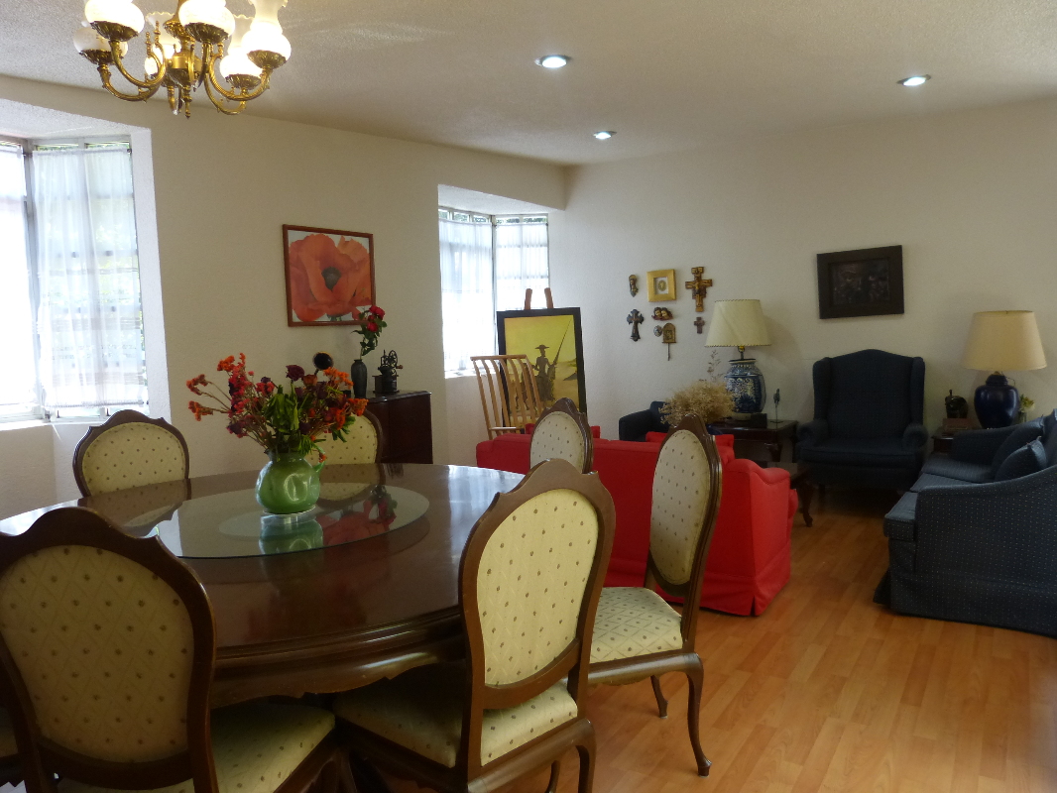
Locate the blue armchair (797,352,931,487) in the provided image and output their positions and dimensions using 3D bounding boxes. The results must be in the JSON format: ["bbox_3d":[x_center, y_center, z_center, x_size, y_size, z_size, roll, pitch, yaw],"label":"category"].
[{"bbox_3d":[2.381,0.221,5.392,0.810,1.097,0.830,1,6,27],"label":"blue armchair"}]

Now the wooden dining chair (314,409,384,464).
[{"bbox_3d":[-0.834,0.532,3.275,0.500,1.050,0.580,-2,6,-6],"label":"wooden dining chair"}]

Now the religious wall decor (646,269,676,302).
[{"bbox_3d":[1.109,-0.925,6.391,0.243,0.253,0.030,-2,5,34],"label":"religious wall decor"}]

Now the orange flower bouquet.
[{"bbox_3d":[-0.811,0.116,2.436,0.540,0.500,0.450,-1,6,0],"label":"orange flower bouquet"}]

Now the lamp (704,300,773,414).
[{"bbox_3d":[1.547,-0.278,5.633,0.480,0.863,0.480,2,7,33],"label":"lamp"}]

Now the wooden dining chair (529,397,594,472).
[{"bbox_3d":[-0.067,0.561,2.893,0.555,1.085,0.510,-4,7,-26],"label":"wooden dining chair"}]

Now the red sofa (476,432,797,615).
[{"bbox_3d":[0.568,0.568,4.136,1.550,0.740,0.760,2,7,33],"label":"red sofa"}]

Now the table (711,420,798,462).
[{"bbox_3d":[1.624,0.477,5.632,0.600,0.580,0.540,2,7,33],"label":"table"}]

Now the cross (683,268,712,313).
[{"bbox_3d":[1.385,-0.870,6.218,0.228,0.366,0.025,0,6,34],"label":"cross"}]

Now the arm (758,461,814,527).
[{"bbox_3d":[1.394,0.639,4.795,0.680,0.420,0.640,3,7,33],"label":"arm"}]

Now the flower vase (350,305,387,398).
[{"bbox_3d":[-0.959,-0.251,4.470,0.200,0.530,0.170,-1,6,0],"label":"flower vase"}]

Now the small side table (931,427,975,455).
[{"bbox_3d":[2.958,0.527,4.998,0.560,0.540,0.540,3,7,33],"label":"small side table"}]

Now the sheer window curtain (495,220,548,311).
[{"bbox_3d":[-0.051,-0.902,7.071,0.452,1.376,0.070,0,6,6],"label":"sheer window curtain"}]

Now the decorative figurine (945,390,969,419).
[{"bbox_3d":[2.867,0.051,5.099,0.137,0.190,0.090,-4,6,-21],"label":"decorative figurine"}]

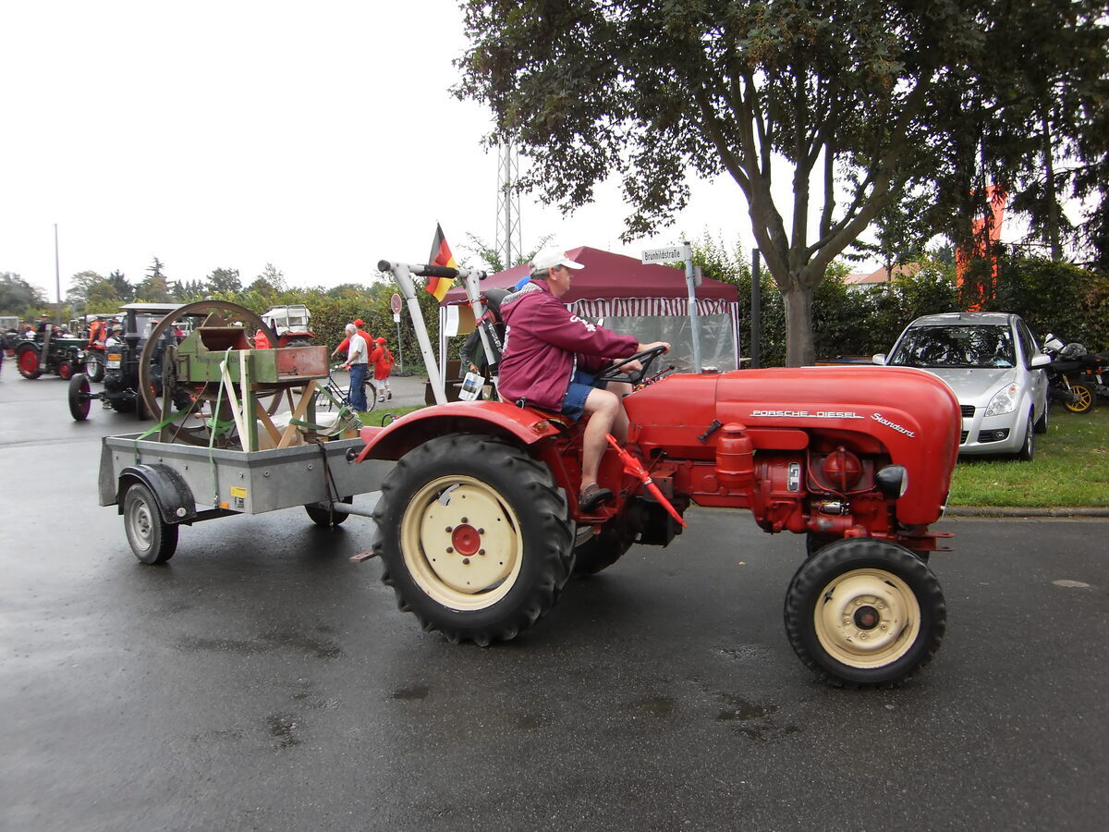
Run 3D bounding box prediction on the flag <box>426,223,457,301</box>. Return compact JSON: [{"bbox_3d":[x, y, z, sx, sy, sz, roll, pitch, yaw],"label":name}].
[{"bbox_3d":[-0.670,-0.911,5.692,0.200,0.470,0.100,2,5,20],"label":"flag"}]

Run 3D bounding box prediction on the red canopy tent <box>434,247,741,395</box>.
[{"bbox_3d":[0.428,-1.001,13.519,3.000,2.710,3.000,-3,6,-33],"label":"red canopy tent"}]

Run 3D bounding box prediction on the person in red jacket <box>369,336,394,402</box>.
[{"bbox_3d":[-3.855,-1.003,21.191,0.500,1.430,0.420,-5,7,-44],"label":"person in red jacket"}]

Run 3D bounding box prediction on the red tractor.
[{"bbox_3d":[0.516,0.138,5.081,2.970,1.890,1.570,2,5,20],"label":"red tractor"}]

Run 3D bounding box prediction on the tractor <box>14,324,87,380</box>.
[{"bbox_3d":[-16.964,-2.189,33.138,2.750,1.850,1.500,2,5,23],"label":"tractor"}]

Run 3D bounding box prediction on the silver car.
[{"bbox_3d":[4.783,-0.436,11.250,1.700,1.580,3.720,3,6,31],"label":"silver car"}]

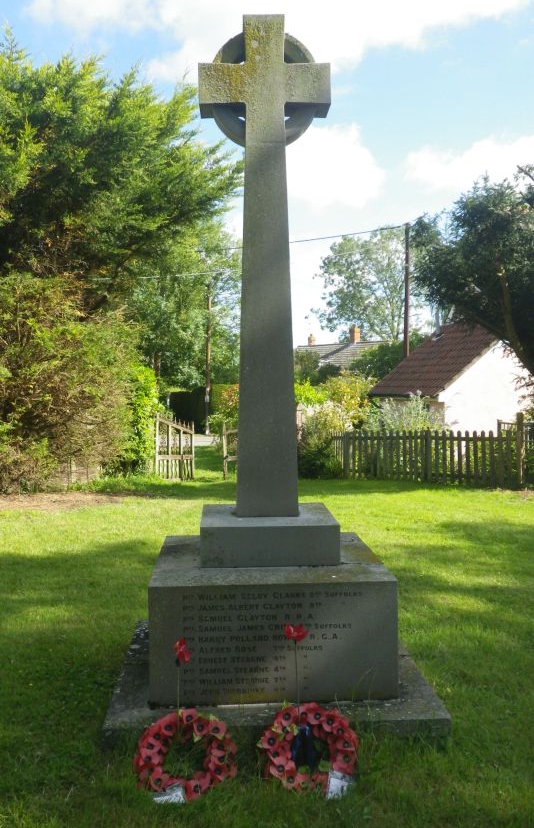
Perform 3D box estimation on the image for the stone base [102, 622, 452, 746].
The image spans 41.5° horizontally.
[{"bbox_3d":[0.007,1.400,3.901,1.555,0.108,1.523,-1,2,-3],"label":"stone base"}]

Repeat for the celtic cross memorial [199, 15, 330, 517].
[{"bbox_3d":[-0.008,-0.768,3.824,0.690,2.641,0.221,-1,2,-3],"label":"celtic cross memorial"}]

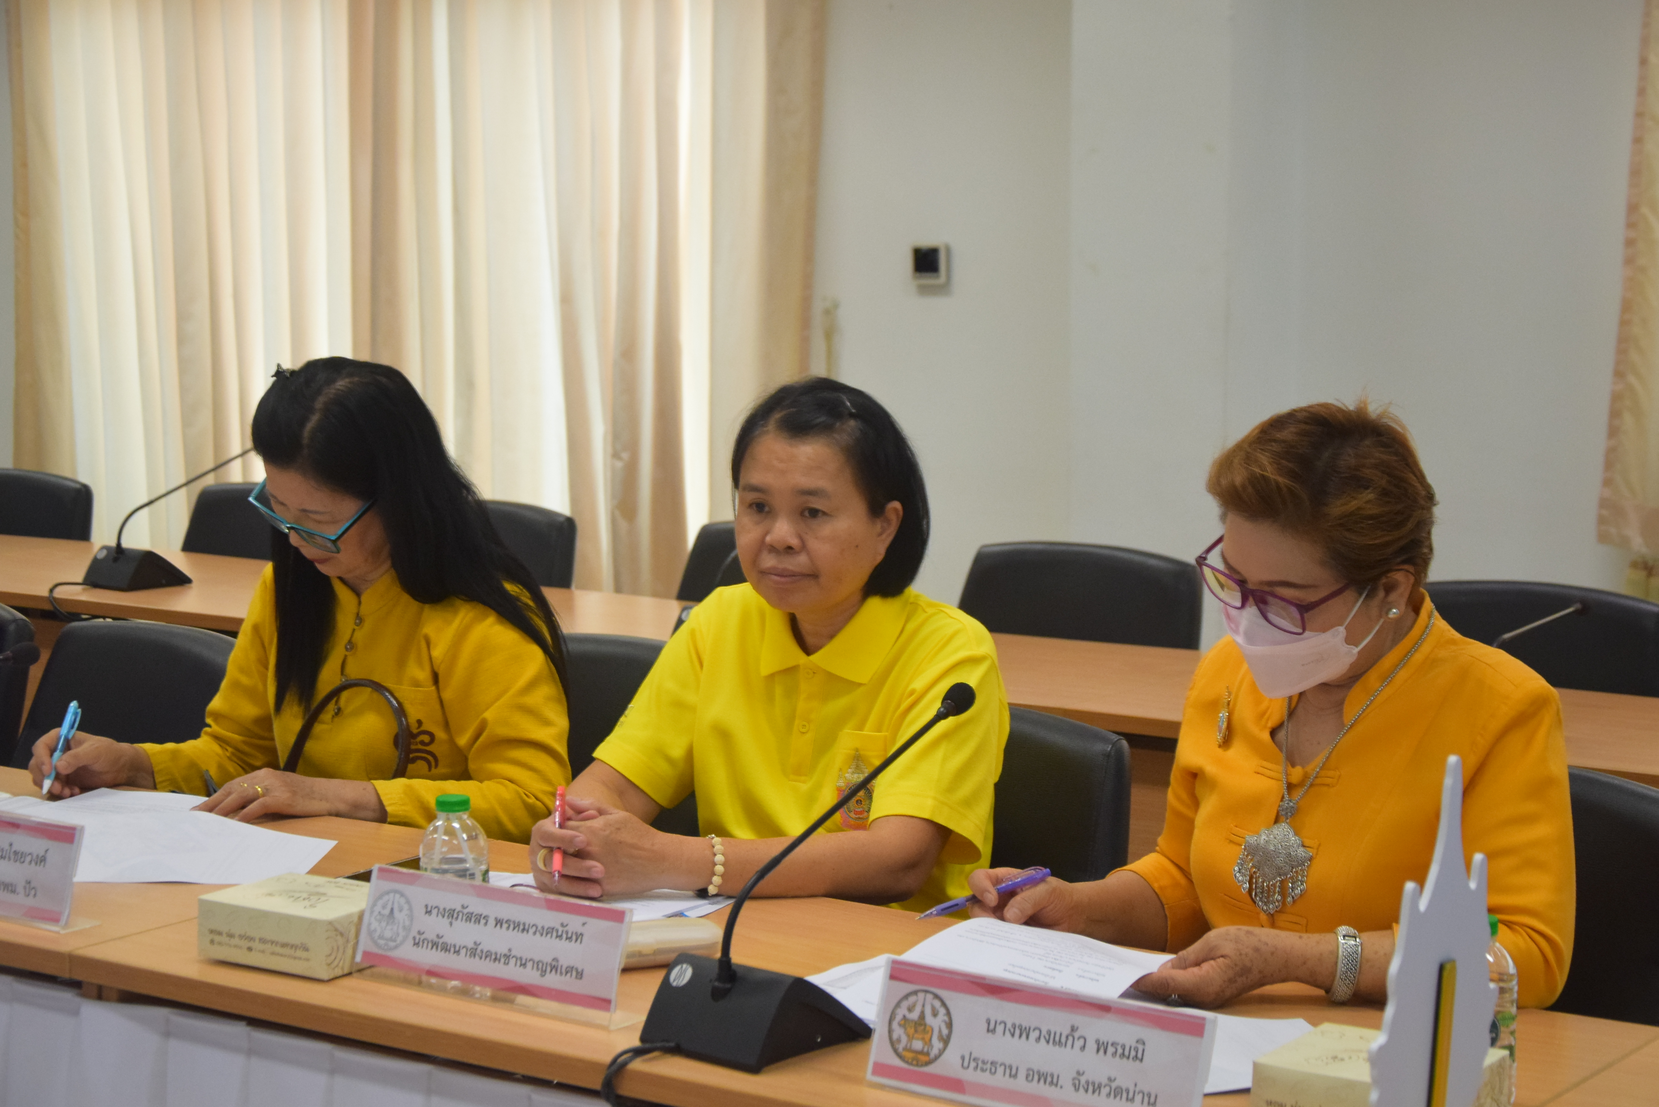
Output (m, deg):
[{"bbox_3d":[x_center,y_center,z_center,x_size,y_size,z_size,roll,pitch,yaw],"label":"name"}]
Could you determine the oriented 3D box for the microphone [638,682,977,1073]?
[{"bbox_3d":[0.011,0.257,2.560,0.140,0.248,0.390,5,8,34],"label":"microphone"}]

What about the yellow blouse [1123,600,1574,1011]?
[{"bbox_3d":[0.498,0.306,2.780,0.460,0.540,0.380,5,8,34],"label":"yellow blouse"}]

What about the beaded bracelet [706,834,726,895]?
[{"bbox_3d":[-0.117,0.314,3.109,0.012,0.066,0.063,6,5,-12],"label":"beaded bracelet"}]

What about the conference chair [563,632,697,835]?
[{"bbox_3d":[-0.403,0.571,3.889,0.560,0.870,0.600,5,8,34],"label":"conference chair"}]

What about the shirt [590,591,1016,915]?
[{"bbox_3d":[-0.013,0.301,3.252,0.450,0.560,0.320,5,8,34],"label":"shirt"}]

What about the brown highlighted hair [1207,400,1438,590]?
[{"bbox_3d":[0.441,-0.053,2.753,0.178,0.175,0.212,5,22,37],"label":"brown highlighted hair"}]

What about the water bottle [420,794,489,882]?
[{"bbox_3d":[-0.328,0.288,2.698,0.060,0.152,0.060,0,7,0],"label":"water bottle"}]

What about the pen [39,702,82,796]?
[{"bbox_3d":[-0.904,0.228,3.628,0.015,0.132,0.012,12,-35,-3],"label":"pen"}]

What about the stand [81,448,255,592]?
[{"bbox_3d":[-1.179,-0.080,5.691,0.150,0.245,0.410,5,8,34],"label":"stand"}]

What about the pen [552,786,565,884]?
[{"bbox_3d":[-0.272,0.283,3.105,0.011,0.120,0.011,-1,-39,-1],"label":"pen"}]

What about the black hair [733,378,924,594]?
[{"bbox_3d":[0.002,-0.067,3.093,0.178,0.212,0.210,4,8,33],"label":"black hair"}]

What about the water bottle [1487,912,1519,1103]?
[{"bbox_3d":[0.501,0.353,2.390,0.063,0.152,0.063,5,8,34],"label":"water bottle"}]

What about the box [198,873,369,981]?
[{"bbox_3d":[-0.461,0.332,2.753,0.150,0.053,0.122,5,8,34],"label":"box"}]

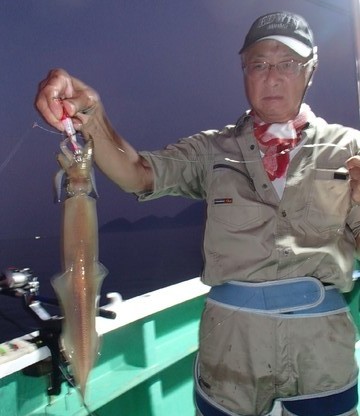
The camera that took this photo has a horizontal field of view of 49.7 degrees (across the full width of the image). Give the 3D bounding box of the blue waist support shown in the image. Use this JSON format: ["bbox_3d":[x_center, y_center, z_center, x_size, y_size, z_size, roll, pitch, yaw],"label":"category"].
[{"bbox_3d":[0.246,0.213,0.990,0.348,0.100,0.255,-2,-3,11],"label":"blue waist support"}]

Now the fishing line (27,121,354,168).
[{"bbox_3d":[0.051,-0.131,0.800,0.650,0.080,0.060,-2,-3,-12],"label":"fishing line"}]

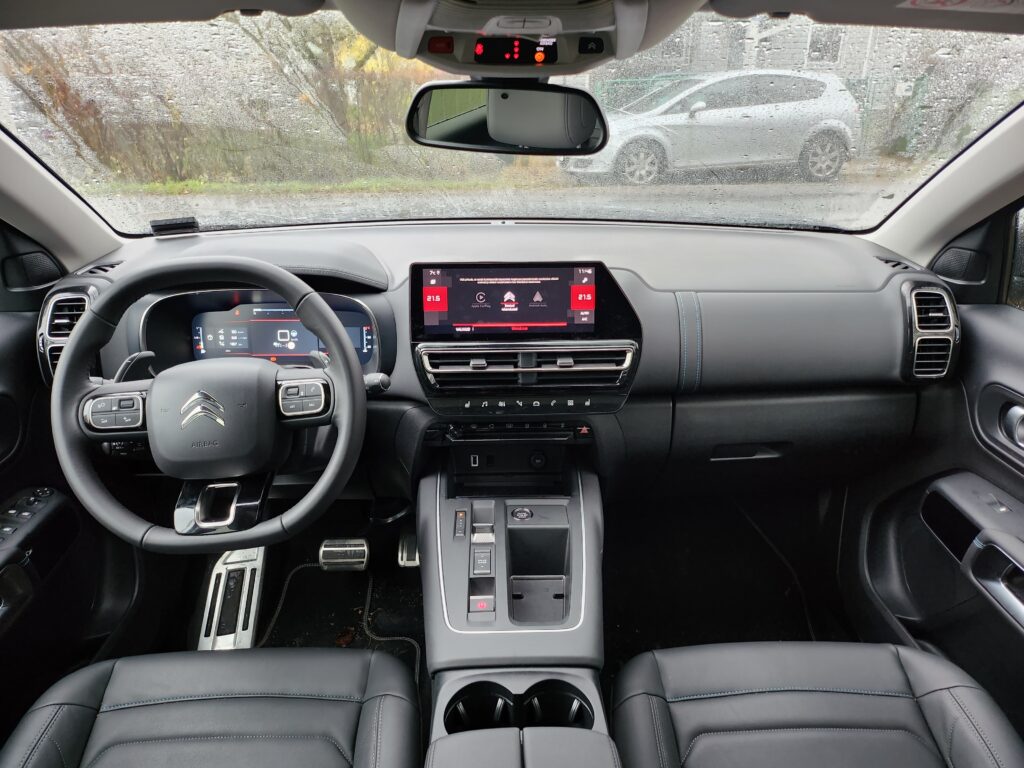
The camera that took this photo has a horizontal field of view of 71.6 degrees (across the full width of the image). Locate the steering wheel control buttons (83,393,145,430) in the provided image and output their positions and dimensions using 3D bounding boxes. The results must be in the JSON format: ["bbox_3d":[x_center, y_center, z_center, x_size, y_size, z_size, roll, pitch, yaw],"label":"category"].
[{"bbox_3d":[-0.476,0.034,0.850,0.067,0.043,0.014,-3,0,-6],"label":"steering wheel control buttons"}]

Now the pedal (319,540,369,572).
[{"bbox_3d":[-0.323,0.327,1.360,0.096,0.062,0.025,0,-10,-1],"label":"pedal"}]

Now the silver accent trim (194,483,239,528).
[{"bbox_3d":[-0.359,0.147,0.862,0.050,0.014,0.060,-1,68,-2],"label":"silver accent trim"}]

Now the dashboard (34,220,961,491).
[{"bbox_3d":[-0.028,-0.117,1.234,1.370,0.340,0.520,-1,24,-2],"label":"dashboard"}]

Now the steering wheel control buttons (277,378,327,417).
[{"bbox_3d":[-0.251,0.017,0.850,0.059,0.043,0.013,-3,0,2],"label":"steering wheel control buttons"}]

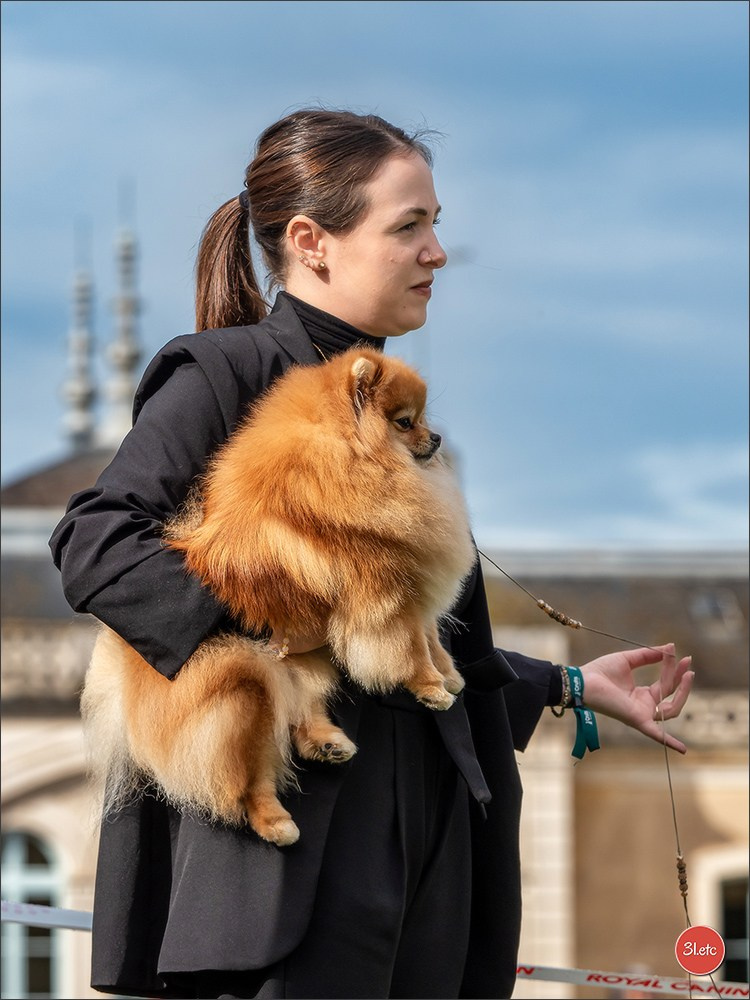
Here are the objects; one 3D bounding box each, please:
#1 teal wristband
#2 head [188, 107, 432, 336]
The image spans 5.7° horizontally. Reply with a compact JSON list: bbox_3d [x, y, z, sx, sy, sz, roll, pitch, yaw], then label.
[{"bbox_3d":[0.219,0.225,7.900,0.035,0.098,0.050,1,-2,-16],"label":"teal wristband"},{"bbox_3d":[-0.058,-0.288,7.800,0.250,0.235,0.170,-1,-2,16],"label":"head"}]

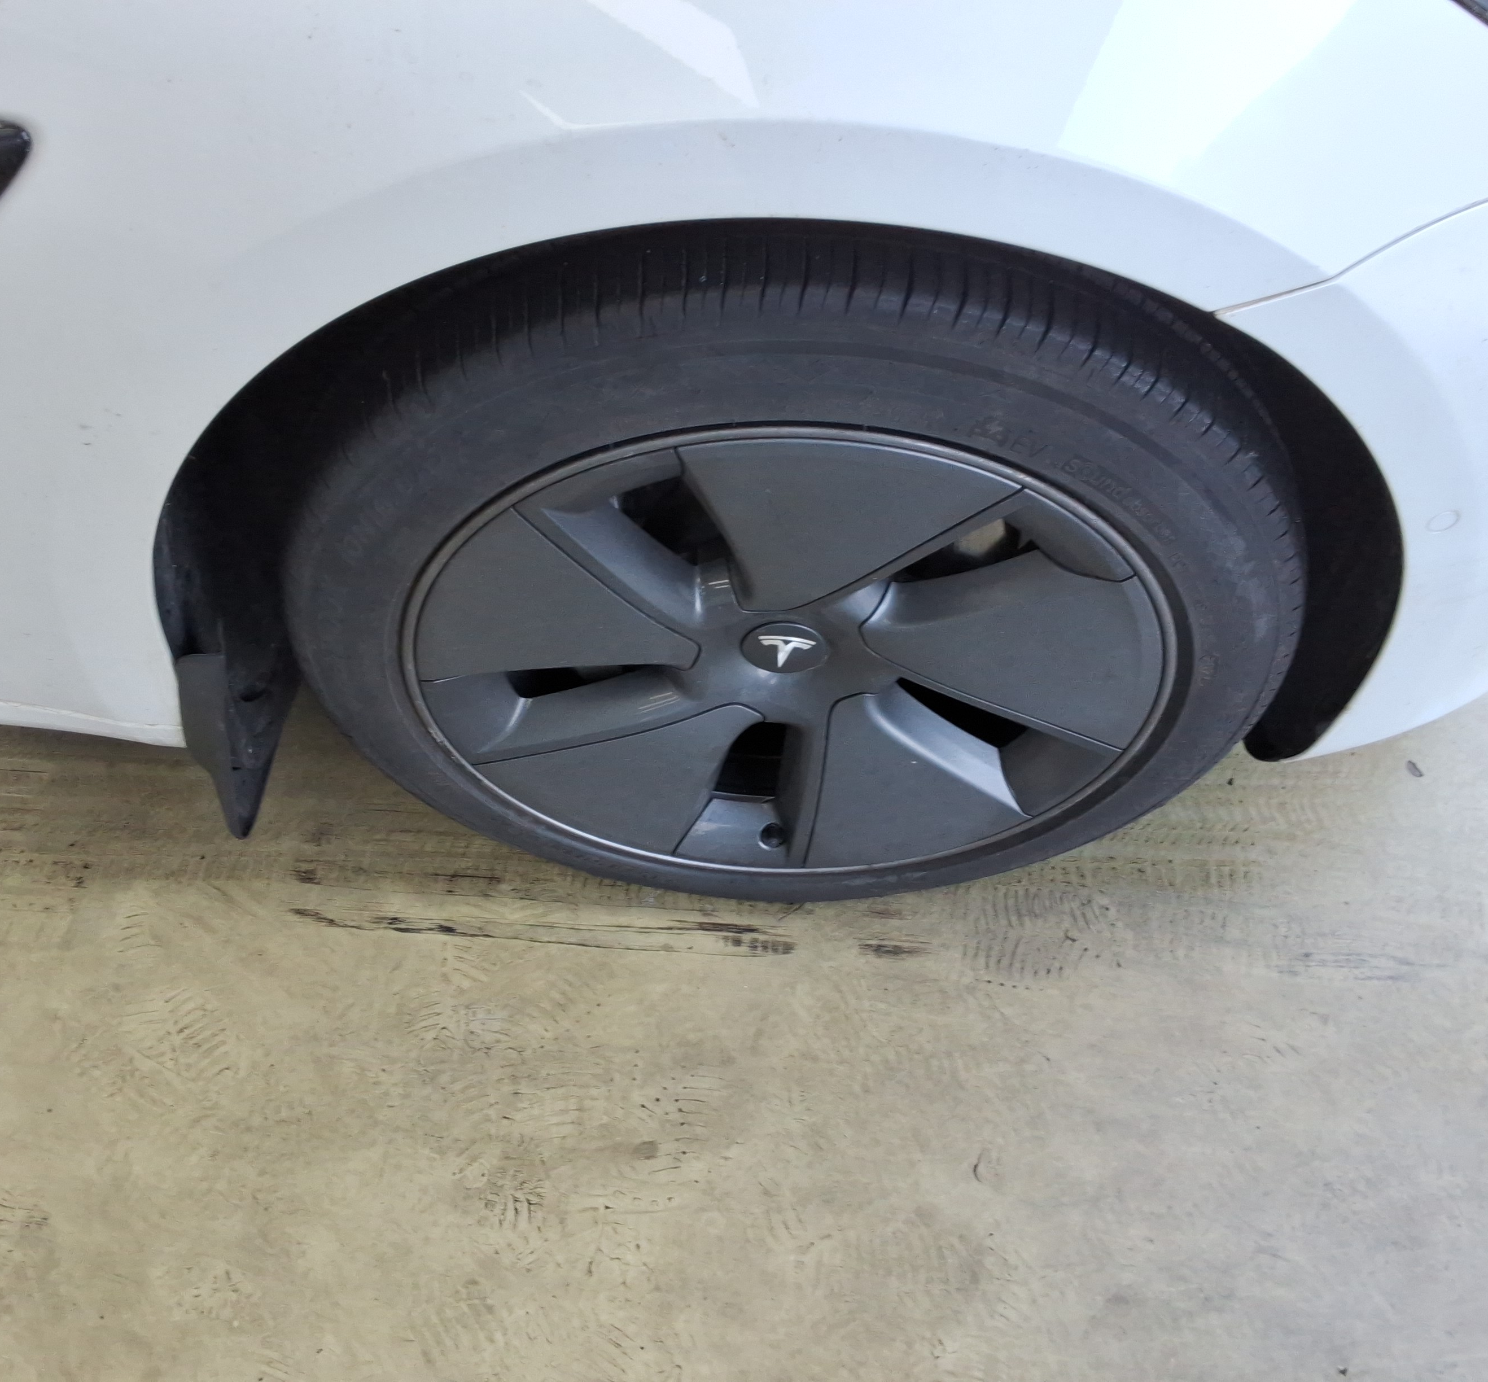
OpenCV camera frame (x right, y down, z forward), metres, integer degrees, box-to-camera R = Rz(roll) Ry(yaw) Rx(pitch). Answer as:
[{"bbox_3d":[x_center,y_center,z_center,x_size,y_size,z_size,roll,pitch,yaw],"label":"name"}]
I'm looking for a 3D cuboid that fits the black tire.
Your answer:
[{"bbox_3d":[0.030,-0.092,1.039,0.665,0.660,0.237,1,55,1],"label":"black tire"}]

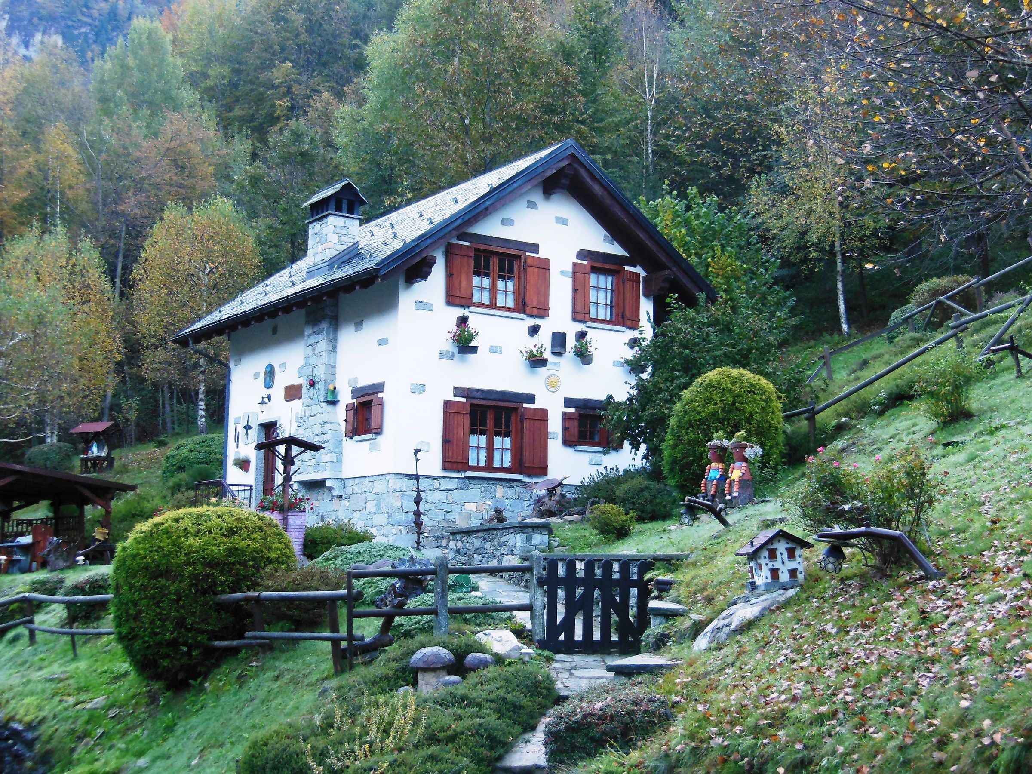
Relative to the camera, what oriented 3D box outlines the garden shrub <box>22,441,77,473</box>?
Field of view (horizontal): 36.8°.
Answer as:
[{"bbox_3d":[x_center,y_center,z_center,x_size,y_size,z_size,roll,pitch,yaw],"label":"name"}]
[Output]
[{"bbox_3d":[-12.904,1.979,43.000,1.550,1.050,1.400,3,-8,-17],"label":"garden shrub"}]

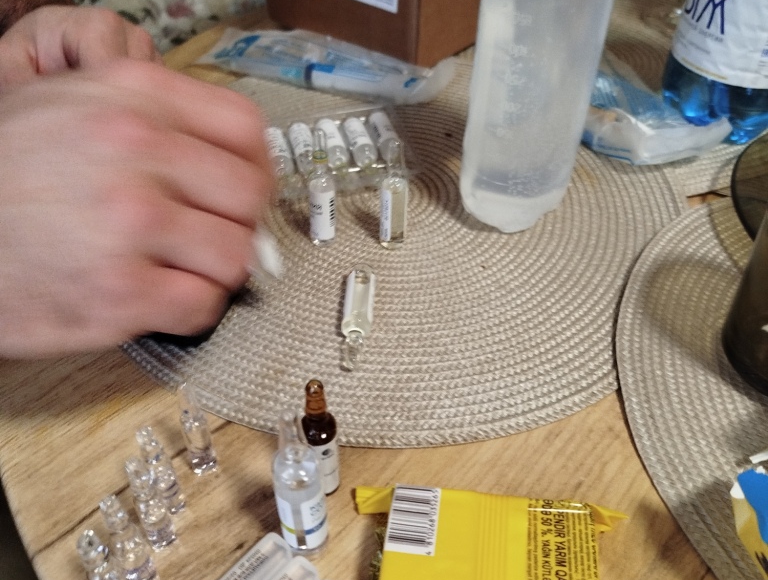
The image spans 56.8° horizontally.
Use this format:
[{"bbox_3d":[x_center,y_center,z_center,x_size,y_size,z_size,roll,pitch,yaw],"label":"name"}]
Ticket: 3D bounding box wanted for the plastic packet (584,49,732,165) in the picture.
[{"bbox_3d":[0.172,-0.158,0.550,0.098,0.028,0.162,-21,47,-22],"label":"plastic packet"}]

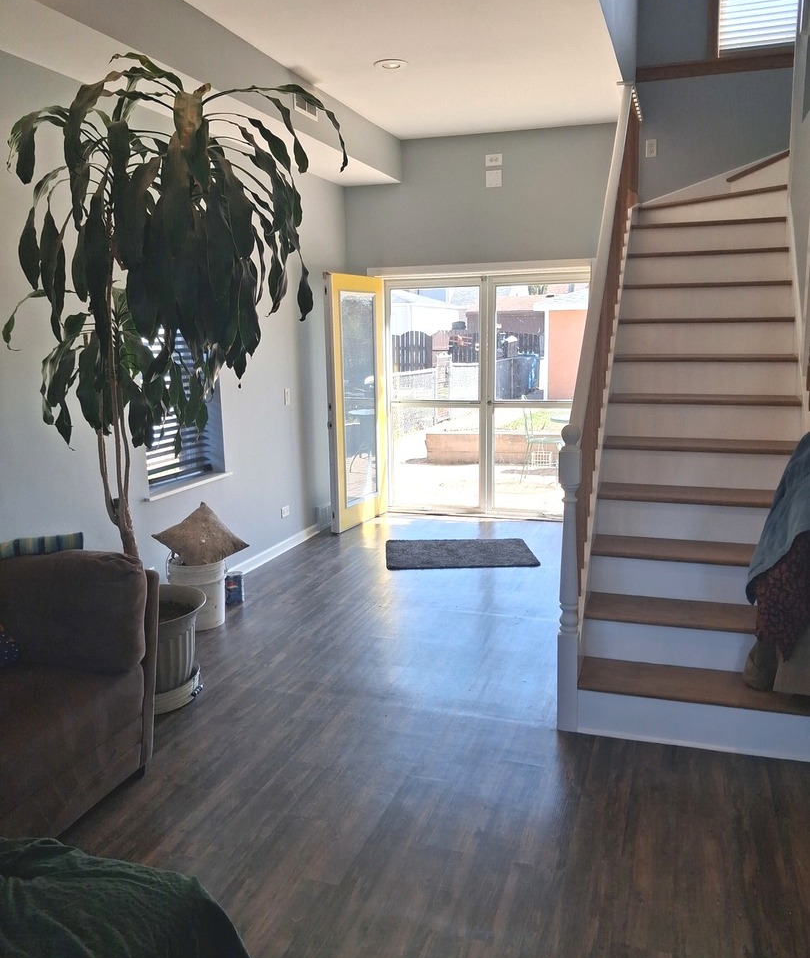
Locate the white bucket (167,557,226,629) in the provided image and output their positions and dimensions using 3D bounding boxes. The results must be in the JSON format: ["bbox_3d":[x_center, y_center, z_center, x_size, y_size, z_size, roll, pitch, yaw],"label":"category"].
[{"bbox_3d":[-1.145,0.627,4.701,0.305,0.370,0.305,-1,10,0],"label":"white bucket"}]

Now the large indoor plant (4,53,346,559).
[{"bbox_3d":[-0.942,-0.481,3.377,1.450,2.250,1.250,2,11,18],"label":"large indoor plant"}]

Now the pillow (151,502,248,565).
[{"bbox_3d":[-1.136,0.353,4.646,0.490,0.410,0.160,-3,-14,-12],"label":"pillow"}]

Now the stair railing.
[{"bbox_3d":[1.187,-0.827,4.819,0.100,3.113,3.659,2,11,18],"label":"stair railing"}]

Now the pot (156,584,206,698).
[{"bbox_3d":[-1.148,0.766,3.749,0.540,0.430,0.540,-1,10,0],"label":"pot"}]

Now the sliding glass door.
[{"bbox_3d":[0.663,-0.682,7.109,1.730,2.030,0.120,2,11,18],"label":"sliding glass door"}]

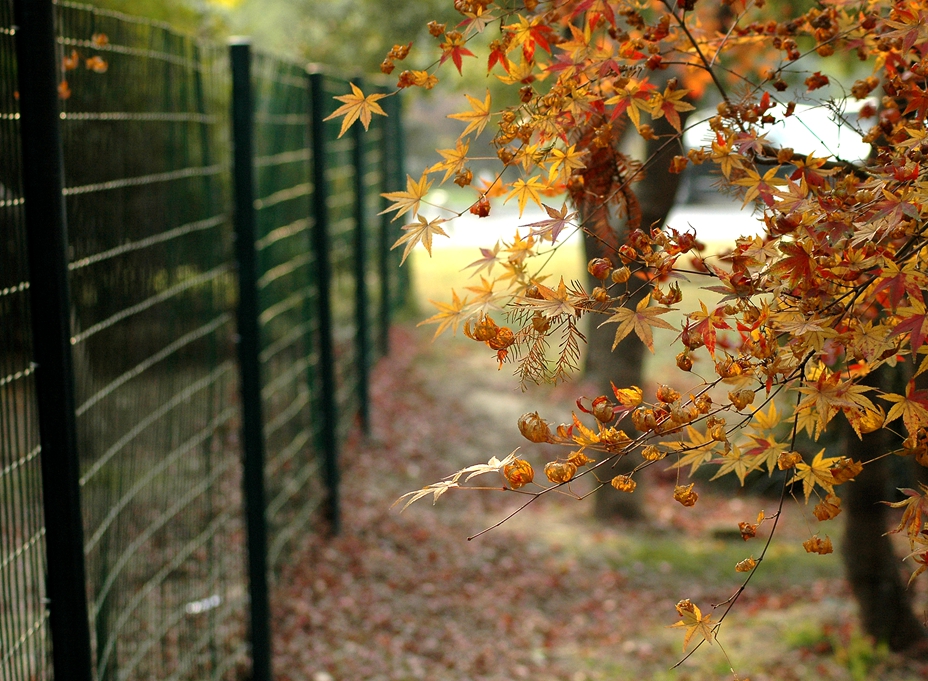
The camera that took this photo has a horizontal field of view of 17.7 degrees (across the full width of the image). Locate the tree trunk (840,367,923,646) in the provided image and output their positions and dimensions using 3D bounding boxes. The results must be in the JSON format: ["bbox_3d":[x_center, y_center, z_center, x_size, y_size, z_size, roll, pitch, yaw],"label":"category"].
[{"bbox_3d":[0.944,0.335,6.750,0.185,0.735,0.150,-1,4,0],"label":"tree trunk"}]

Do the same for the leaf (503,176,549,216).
[{"bbox_3d":[0.049,-0.112,2.320,0.034,0.033,0.017,-2,4,0],"label":"leaf"}]

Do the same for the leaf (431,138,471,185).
[{"bbox_3d":[-0.011,-0.139,2.320,0.030,0.035,0.020,-2,4,0],"label":"leaf"}]

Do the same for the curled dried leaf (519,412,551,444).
[{"bbox_3d":[0.055,0.067,2.300,0.025,0.023,0.023,-2,4,0],"label":"curled dried leaf"}]

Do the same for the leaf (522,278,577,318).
[{"bbox_3d":[0.081,-0.040,2.830,0.053,0.038,0.028,-1,4,0],"label":"leaf"}]

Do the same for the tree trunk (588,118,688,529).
[{"bbox_3d":[0.520,-0.127,9.000,0.296,1.342,0.250,-1,4,0],"label":"tree trunk"}]

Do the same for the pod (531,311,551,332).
[{"bbox_3d":[0.073,-0.018,2.860,0.019,0.021,0.019,-1,4,0],"label":"pod"}]

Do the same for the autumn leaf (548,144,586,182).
[{"bbox_3d":[0.099,-0.170,2.870,0.040,0.037,0.018,-1,4,0],"label":"autumn leaf"}]

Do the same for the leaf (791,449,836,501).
[{"bbox_3d":[0.333,0.127,2.830,0.047,0.049,0.020,-1,4,0],"label":"leaf"}]

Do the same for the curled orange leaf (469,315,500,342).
[{"bbox_3d":[0.014,-0.010,2.320,0.025,0.023,0.022,-2,4,0],"label":"curled orange leaf"}]

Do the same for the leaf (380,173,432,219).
[{"bbox_3d":[-0.045,-0.113,2.320,0.041,0.037,0.020,-2,4,0],"label":"leaf"}]

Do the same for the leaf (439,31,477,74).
[{"bbox_3d":[-0.005,-0.224,2.320,0.030,0.034,0.018,-2,4,0],"label":"leaf"}]

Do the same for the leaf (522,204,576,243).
[{"bbox_3d":[0.067,-0.091,2.320,0.043,0.030,0.022,-2,4,0],"label":"leaf"}]

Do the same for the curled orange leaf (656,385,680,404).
[{"bbox_3d":[0.194,0.051,2.830,0.023,0.019,0.020,-1,4,0],"label":"curled orange leaf"}]

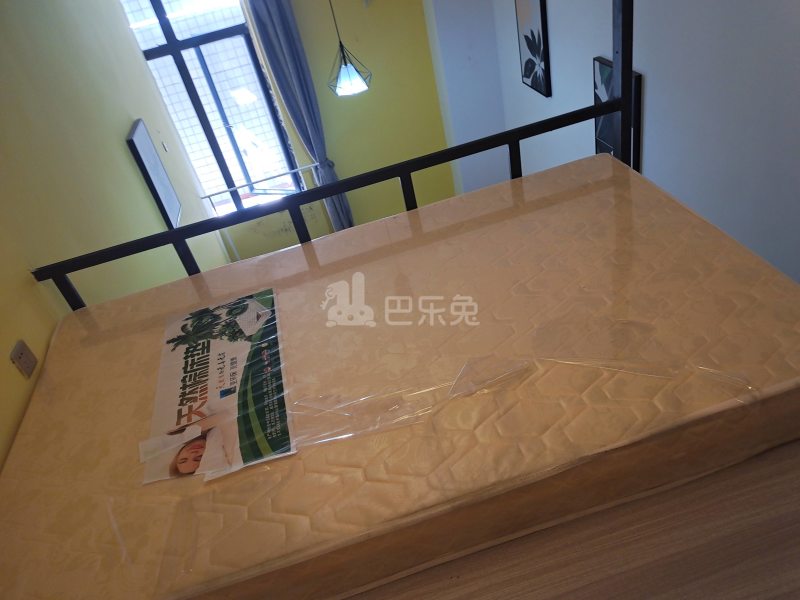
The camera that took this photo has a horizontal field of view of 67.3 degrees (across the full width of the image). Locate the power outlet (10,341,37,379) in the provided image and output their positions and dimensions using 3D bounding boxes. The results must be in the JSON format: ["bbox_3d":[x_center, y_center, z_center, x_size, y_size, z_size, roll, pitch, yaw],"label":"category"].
[{"bbox_3d":[-1.097,0.174,1.755,0.011,0.086,0.086,-17,36,-5],"label":"power outlet"}]

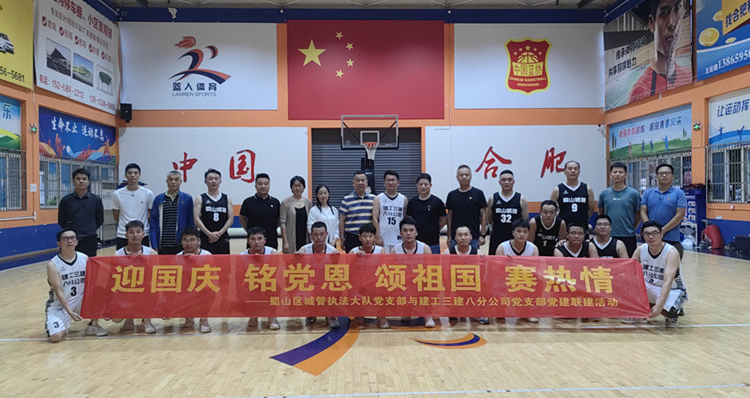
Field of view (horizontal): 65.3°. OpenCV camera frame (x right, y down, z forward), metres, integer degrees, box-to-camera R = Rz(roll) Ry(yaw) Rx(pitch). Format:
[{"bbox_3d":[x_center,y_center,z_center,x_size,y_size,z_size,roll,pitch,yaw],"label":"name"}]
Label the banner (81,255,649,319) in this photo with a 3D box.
[{"bbox_3d":[-0.106,0.923,6.170,6.000,0.670,0.080,-1,0,-3],"label":"banner"}]

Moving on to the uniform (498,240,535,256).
[{"bbox_3d":[1.566,0.767,6.450,0.420,0.560,0.280,-1,0,0],"label":"uniform"}]

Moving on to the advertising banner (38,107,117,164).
[{"bbox_3d":[-8.846,-1.802,17.788,0.050,1.276,5.003,-1,1,-2],"label":"advertising banner"}]

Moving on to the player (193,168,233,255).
[{"bbox_3d":[-1.895,0.513,6.898,0.510,1.737,0.310,-1,0,-9],"label":"player"}]

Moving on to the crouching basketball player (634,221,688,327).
[{"bbox_3d":[3.141,0.787,6.428,0.600,1.102,0.620,0,0,22],"label":"crouching basketball player"}]

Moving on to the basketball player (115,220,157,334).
[{"bbox_3d":[-2.525,0.812,6.181,0.500,1.160,0.620,-1,0,-12],"label":"basketball player"}]

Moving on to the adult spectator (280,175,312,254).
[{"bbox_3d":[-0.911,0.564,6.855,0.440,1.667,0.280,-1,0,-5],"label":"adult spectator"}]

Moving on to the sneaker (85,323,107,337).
[{"bbox_3d":[-2.982,1.391,6.260,0.280,0.125,0.105,0,1,40],"label":"sneaker"}]

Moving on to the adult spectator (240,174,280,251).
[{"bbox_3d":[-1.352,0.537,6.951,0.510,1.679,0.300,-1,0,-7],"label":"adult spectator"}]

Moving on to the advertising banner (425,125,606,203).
[{"bbox_3d":[5.320,-1.306,22.066,6.850,2.880,0.060,-1,0,-3],"label":"advertising banner"}]

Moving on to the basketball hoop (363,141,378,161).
[{"bbox_3d":[-0.140,-1.514,18.372,0.470,0.520,0.550,-1,0,-2],"label":"basketball hoop"}]

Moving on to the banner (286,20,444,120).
[{"bbox_3d":[-0.302,-4.570,20.728,5.573,3.522,0.050,-1,1,-2],"label":"banner"}]

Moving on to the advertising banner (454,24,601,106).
[{"bbox_3d":[5.829,-5.013,22.091,5.670,3.180,0.060,-1,0,-3],"label":"advertising banner"}]

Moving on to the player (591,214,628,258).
[{"bbox_3d":[2.702,0.761,6.729,0.500,1.158,0.600,0,0,14],"label":"player"}]

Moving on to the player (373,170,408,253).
[{"bbox_3d":[0.194,0.511,7.018,0.480,1.699,0.300,-1,0,0],"label":"player"}]

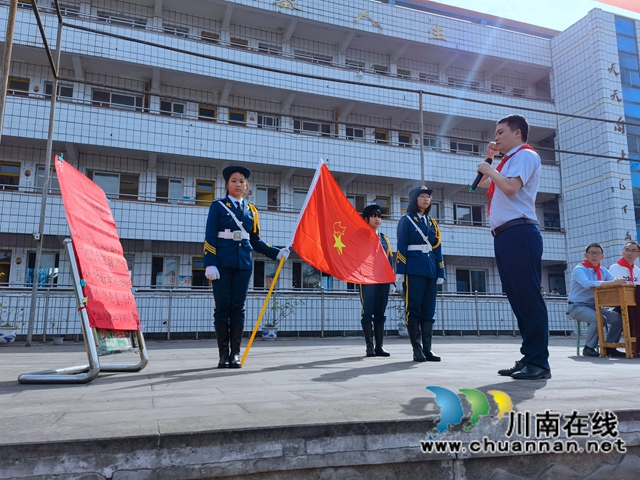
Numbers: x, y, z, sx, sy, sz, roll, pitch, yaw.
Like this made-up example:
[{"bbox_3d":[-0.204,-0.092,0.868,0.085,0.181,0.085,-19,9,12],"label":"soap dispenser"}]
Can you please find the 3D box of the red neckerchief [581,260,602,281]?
[{"bbox_3d":[2.760,0.315,5.066,0.200,0.220,0.150,7,-12,-37],"label":"red neckerchief"}]

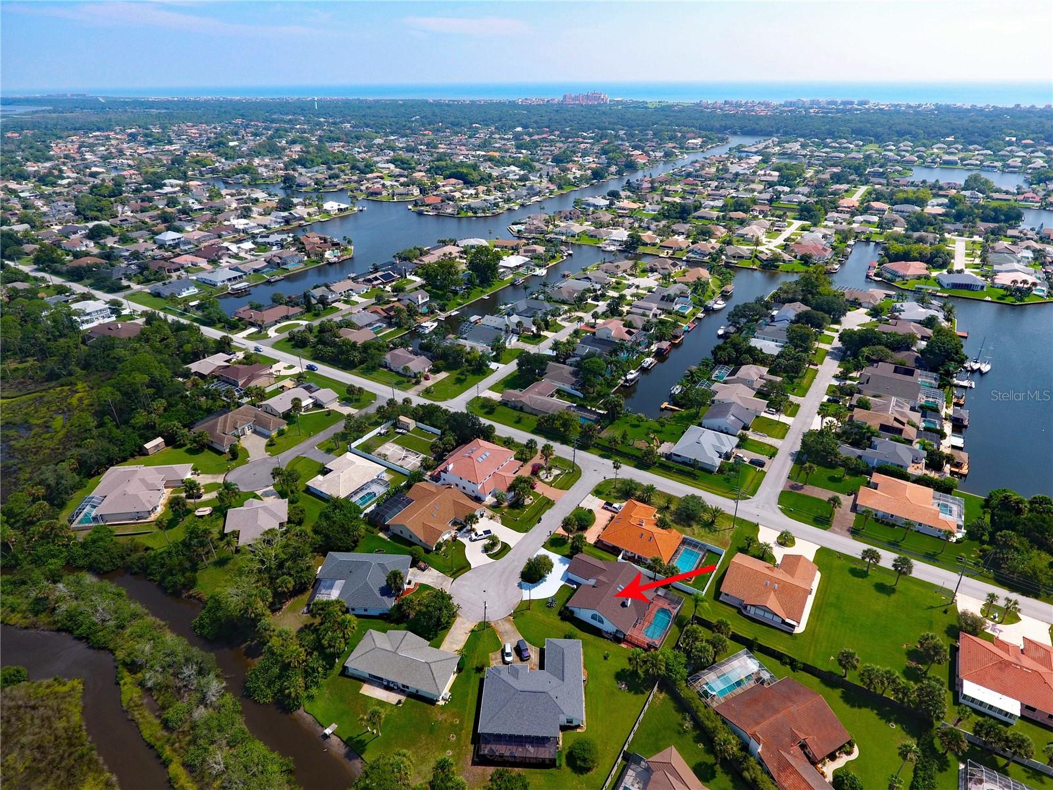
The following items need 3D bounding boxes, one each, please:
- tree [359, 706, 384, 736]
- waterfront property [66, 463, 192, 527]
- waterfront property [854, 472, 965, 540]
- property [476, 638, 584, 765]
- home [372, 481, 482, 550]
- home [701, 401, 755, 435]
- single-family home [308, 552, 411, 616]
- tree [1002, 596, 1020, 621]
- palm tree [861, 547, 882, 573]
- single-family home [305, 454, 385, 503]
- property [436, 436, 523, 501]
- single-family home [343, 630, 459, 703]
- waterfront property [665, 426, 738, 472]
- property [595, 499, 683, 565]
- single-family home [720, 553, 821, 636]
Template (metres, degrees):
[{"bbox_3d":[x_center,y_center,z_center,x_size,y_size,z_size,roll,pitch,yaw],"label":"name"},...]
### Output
[{"bbox_3d":[-28.789,60.680,113.282,4.000,7.000,4.000,0,27,0],"label":"tree"},{"bbox_3d":[-116.369,28.006,179.951,24.500,5.200,25.500,-3,27,-4],"label":"waterfront property"},{"bbox_3d":[114.518,31.132,182.108,25.500,6.100,20.700,16,32,29],"label":"waterfront property"},{"bbox_3d":[1.404,58.190,119.497,19.500,5.500,26.000,1,27,3],"label":"property"},{"bbox_3d":[-27.052,32.348,170.265,24.700,5.500,21.700,16,31,28],"label":"home"},{"bbox_3d":[75.137,8.575,226.522,16.300,5.800,16.700,16,32,29],"label":"home"},{"bbox_3d":[-42.424,46.739,154.592,22.600,5.400,19.000,1,27,4],"label":"single-family home"},{"bbox_3d":[113.257,51.018,142.806,4.100,6.900,4.100,16,32,29],"label":"tree"},{"bbox_3d":[88.660,43.405,157.169,4.900,7.500,4.900,16,32,29],"label":"palm tree"},{"bbox_3d":[-58.726,25.577,195.702,18.500,5.400,20.000,16,32,29],"label":"single-family home"},{"bbox_3d":[-14.095,22.955,196.751,21.200,8.600,22.000,16,32,29],"label":"property"},{"bbox_3d":[-25.190,55.056,126.977,21.800,4.500,12.400,9,28,17],"label":"single-family home"},{"bbox_3d":[58.847,16.658,200.410,16.300,5.200,19.900,16,31,29],"label":"waterfront property"},{"bbox_3d":[33.859,37.746,170.839,19.500,5.600,20.700,16,32,29],"label":"property"},{"bbox_3d":[58.448,44.132,146.186,17.800,5.700,22.500,16,31,29],"label":"single-family home"}]

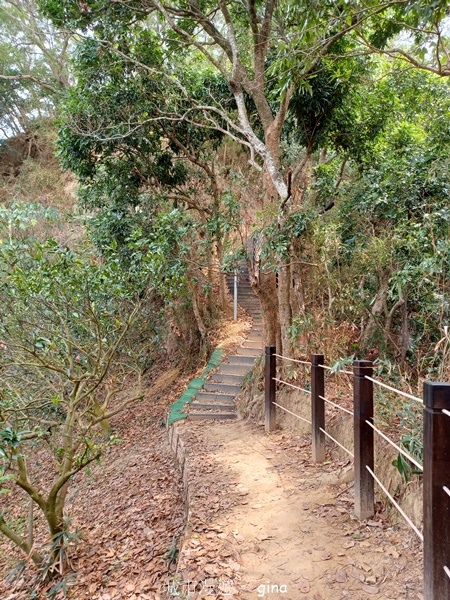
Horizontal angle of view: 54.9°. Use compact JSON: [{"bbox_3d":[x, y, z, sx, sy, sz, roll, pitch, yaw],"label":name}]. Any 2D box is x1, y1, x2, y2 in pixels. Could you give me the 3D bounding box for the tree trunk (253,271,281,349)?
[{"bbox_3d":[0.870,0.230,9.100,0.550,1.750,0.420,0,-1,0],"label":"tree trunk"}]

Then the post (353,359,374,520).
[{"bbox_3d":[1.052,1.039,3.275,0.108,1.160,0.108,0,-1,-6],"label":"post"}]

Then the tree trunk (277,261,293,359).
[{"bbox_3d":[1.220,0.200,8.900,0.270,2.050,0.260,0,-1,0],"label":"tree trunk"}]

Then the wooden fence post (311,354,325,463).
[{"bbox_3d":[1.008,1.164,4.670,0.105,1.140,0.105,0,-1,-9],"label":"wooden fence post"}]

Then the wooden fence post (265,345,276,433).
[{"bbox_3d":[0.645,1.247,6.075,0.105,1.165,0.105,1,-1,-25],"label":"wooden fence post"}]

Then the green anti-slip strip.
[{"bbox_3d":[-0.410,1.470,7.850,0.320,0.950,2.750,0,-1,13],"label":"green anti-slip strip"}]

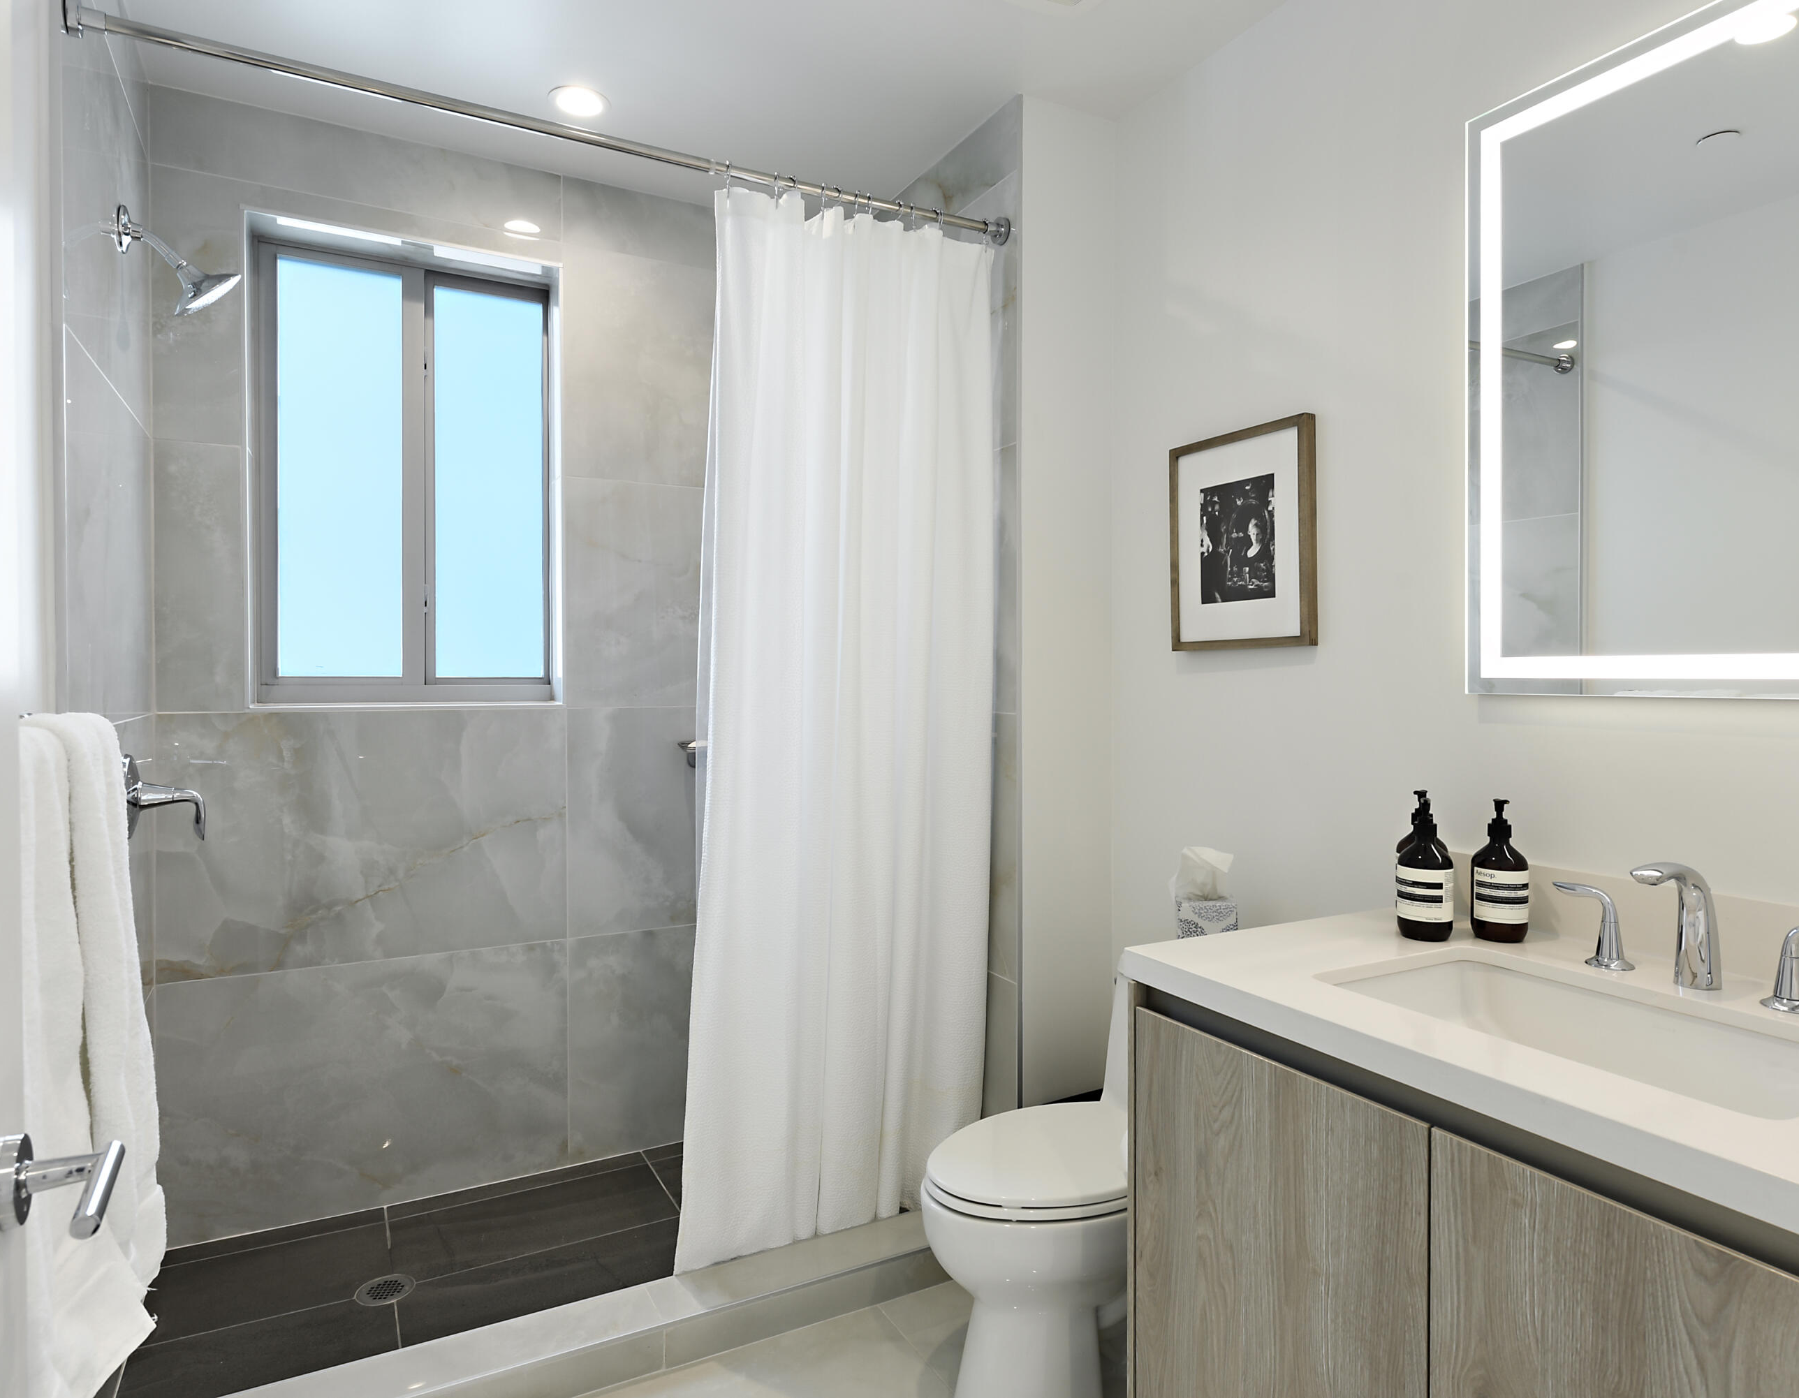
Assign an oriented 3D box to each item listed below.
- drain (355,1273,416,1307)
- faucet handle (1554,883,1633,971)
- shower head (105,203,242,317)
[{"bbox_3d":[-1.065,1.226,2.291,0.112,0.010,0.112,-1,1,-28],"label":"drain"},{"bbox_3d":[0.946,0.308,1.507,0.058,0.100,0.103,-1,1,-28],"label":"faucet handle"},{"bbox_3d":[-1.308,-0.789,2.010,0.195,0.185,0.135,-1,1,-28],"label":"shower head"}]

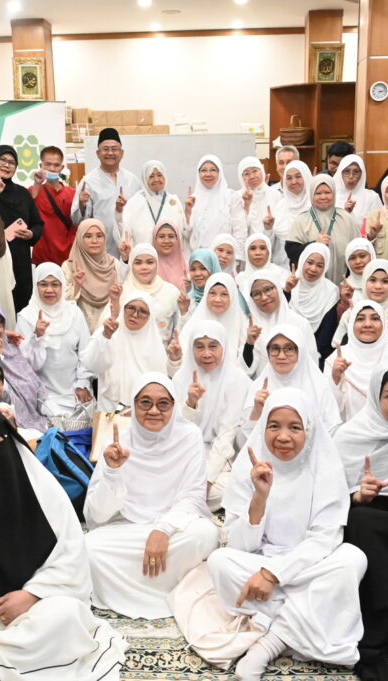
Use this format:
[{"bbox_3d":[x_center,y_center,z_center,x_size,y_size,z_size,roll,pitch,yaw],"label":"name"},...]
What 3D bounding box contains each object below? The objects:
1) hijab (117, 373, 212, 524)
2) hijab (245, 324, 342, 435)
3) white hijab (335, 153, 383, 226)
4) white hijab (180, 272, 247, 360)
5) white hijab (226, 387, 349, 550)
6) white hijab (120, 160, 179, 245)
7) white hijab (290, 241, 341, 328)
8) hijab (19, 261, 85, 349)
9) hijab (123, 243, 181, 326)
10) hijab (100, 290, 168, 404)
[{"bbox_3d":[-0.113,0.411,2.620,0.380,0.550,0.350,-2,13,-2],"label":"hijab"},{"bbox_3d":[0.486,0.195,3.330,0.440,0.530,0.350,1,13,8],"label":"hijab"},{"bbox_3d":[1.170,-1.073,4.852,0.341,0.477,0.300,1,13,11],"label":"white hijab"},{"bbox_3d":[0.112,-0.126,3.900,0.390,0.530,0.350,-1,13,0],"label":"white hijab"},{"bbox_3d":[0.309,0.399,2.255,0.404,0.514,0.330,0,13,6],"label":"white hijab"},{"bbox_3d":[-0.316,-0.974,4.850,0.420,0.580,0.330,-2,13,-5],"label":"white hijab"},{"bbox_3d":[0.714,-0.324,4.006,0.294,0.500,0.300,2,13,14],"label":"white hijab"},{"bbox_3d":[-0.815,-0.194,3.900,0.380,0.490,0.330,-4,13,-12],"label":"hijab"},{"bbox_3d":[-0.249,-0.334,4.001,0.340,0.473,0.310,-1,13,1],"label":"hijab"},{"bbox_3d":[-0.333,0.026,3.819,0.381,0.617,0.330,0,13,4],"label":"hijab"}]

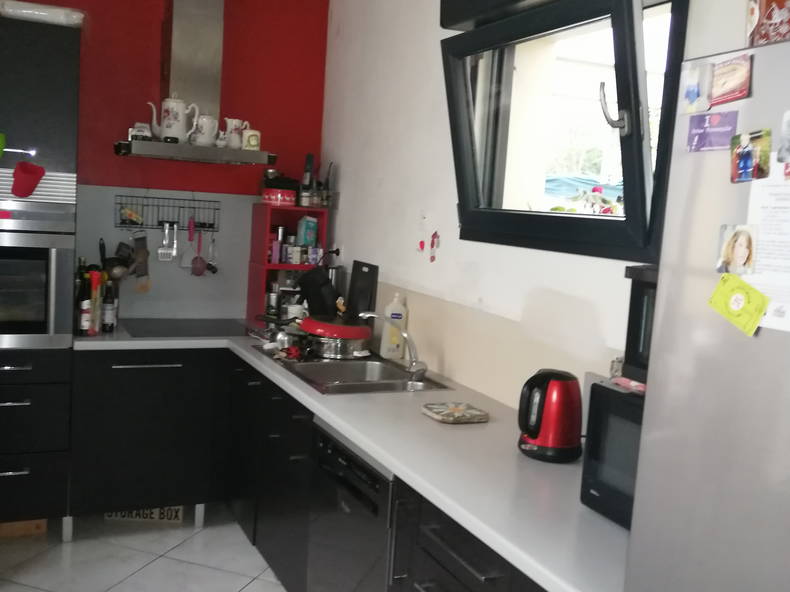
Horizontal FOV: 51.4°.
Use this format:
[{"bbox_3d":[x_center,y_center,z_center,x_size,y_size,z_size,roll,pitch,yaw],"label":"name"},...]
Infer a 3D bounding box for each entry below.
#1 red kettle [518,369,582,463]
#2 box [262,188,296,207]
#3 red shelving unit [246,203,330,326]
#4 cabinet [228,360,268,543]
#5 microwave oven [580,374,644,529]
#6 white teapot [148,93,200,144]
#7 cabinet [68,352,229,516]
[{"bbox_3d":[0.437,0.319,2.255,0.200,0.238,0.170,1,7,-30],"label":"red kettle"},{"bbox_3d":[-0.571,-0.485,4.051,0.168,0.072,0.120,3,7,-14],"label":"box"},{"bbox_3d":[-0.548,-0.146,4.135,0.305,0.597,0.300,1,7,-26],"label":"red shelving unit"},{"bbox_3d":[-0.369,0.621,3.562,0.590,0.700,0.520,1,7,-26],"label":"cabinet"},{"bbox_3d":[0.677,0.359,1.748,0.350,0.300,0.470,1,7,-26],"label":"microwave oven"},{"bbox_3d":[-0.977,-0.779,3.612,0.222,0.206,0.125,1,7,-28],"label":"white teapot"},{"bbox_3d":[-1.187,0.532,3.817,0.620,0.700,0.600,1,7,-26],"label":"cabinet"}]

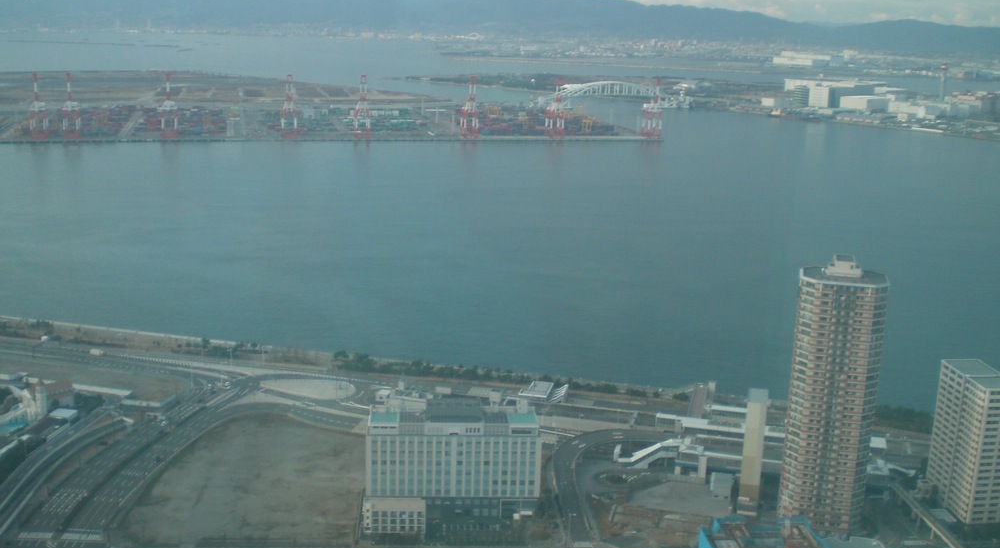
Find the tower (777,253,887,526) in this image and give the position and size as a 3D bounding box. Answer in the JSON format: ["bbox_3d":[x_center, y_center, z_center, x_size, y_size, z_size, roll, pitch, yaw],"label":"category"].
[{"bbox_3d":[129.690,47.070,430.370,33.500,107.500,28.500,5,13,9],"label":"tower"}]

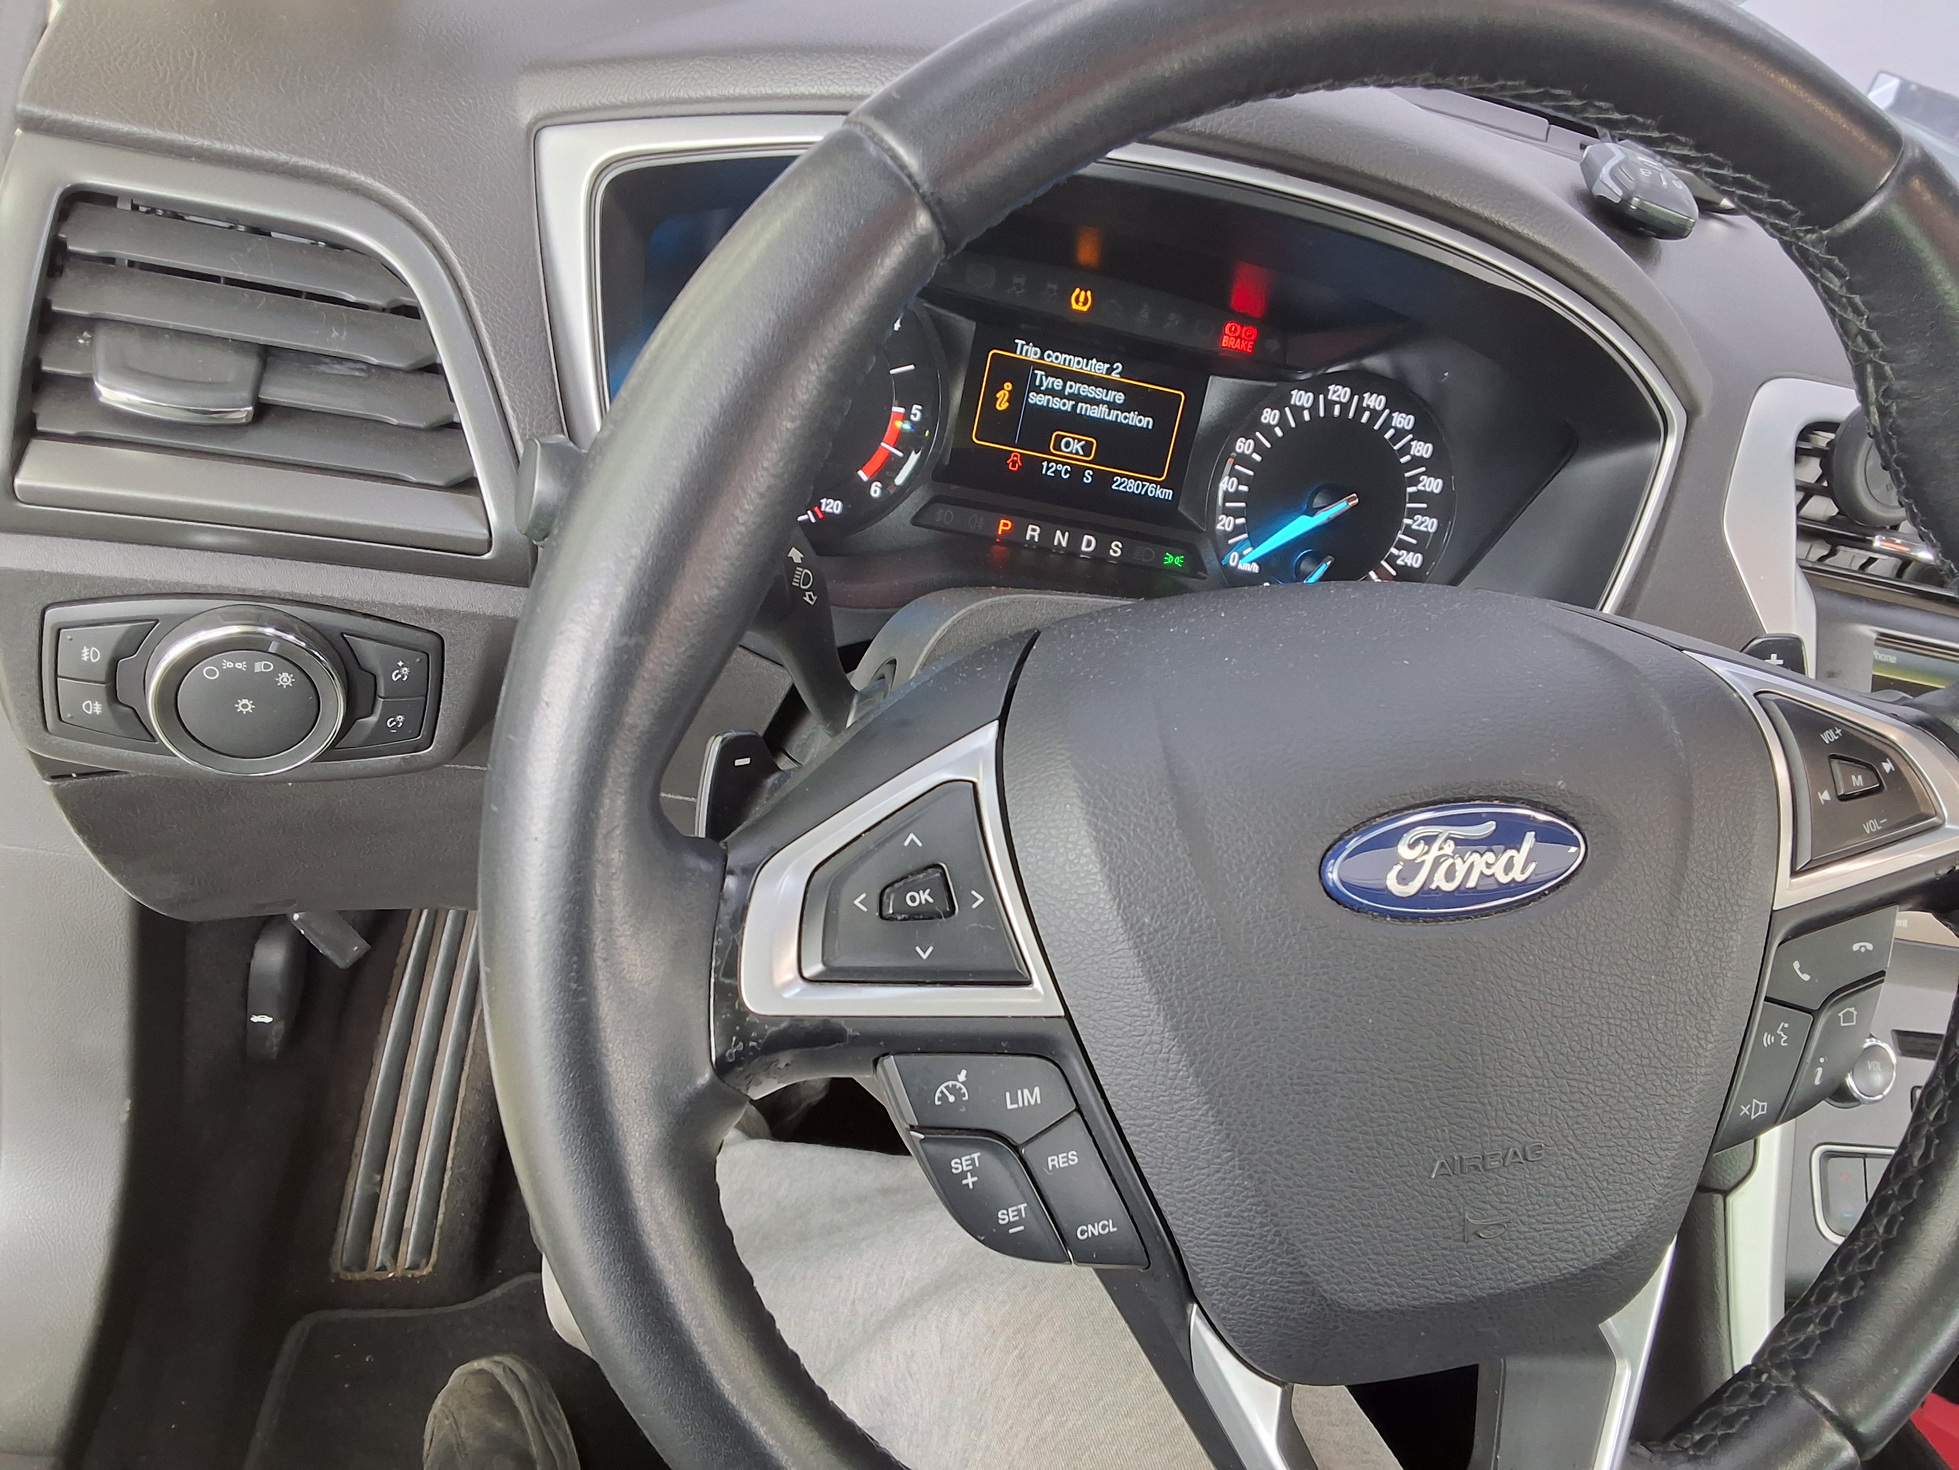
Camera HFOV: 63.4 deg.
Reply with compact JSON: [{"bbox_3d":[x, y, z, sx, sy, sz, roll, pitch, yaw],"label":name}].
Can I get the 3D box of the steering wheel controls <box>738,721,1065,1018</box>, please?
[{"bbox_3d":[-0.016,0.028,0.297,0.063,0.060,0.022,-5,8,-16],"label":"steering wheel controls"}]

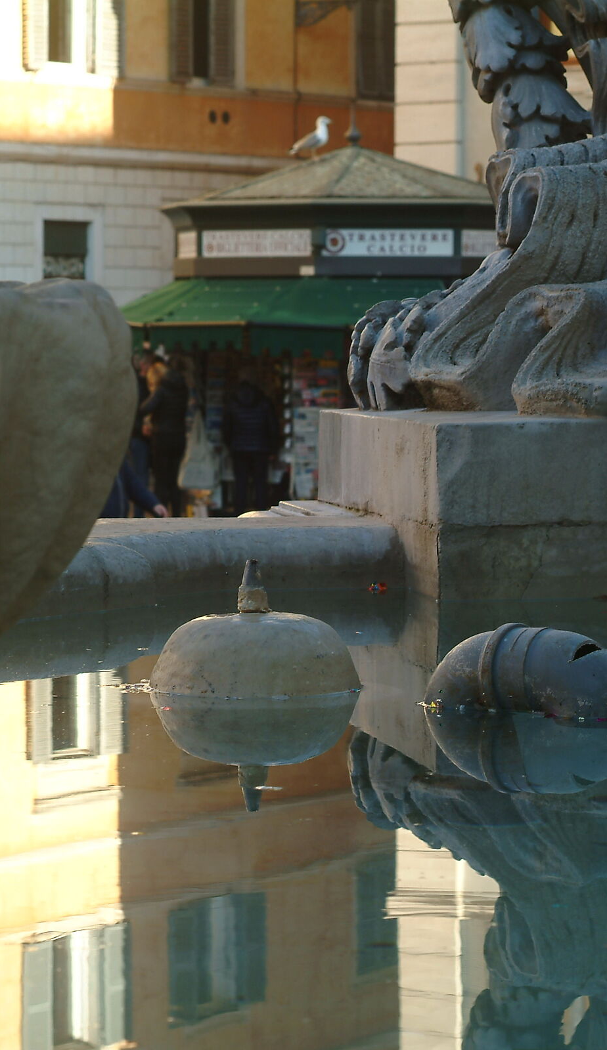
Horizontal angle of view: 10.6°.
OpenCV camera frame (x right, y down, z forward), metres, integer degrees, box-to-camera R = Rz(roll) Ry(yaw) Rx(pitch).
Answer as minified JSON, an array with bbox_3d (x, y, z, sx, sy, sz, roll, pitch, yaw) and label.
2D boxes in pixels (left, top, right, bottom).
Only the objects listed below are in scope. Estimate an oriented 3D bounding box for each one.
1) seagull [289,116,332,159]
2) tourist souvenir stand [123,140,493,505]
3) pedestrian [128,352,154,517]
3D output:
[{"bbox_3d":[0.071,-4.035,34.200,0.470,0.450,0.170,1,4,9],"label":"seagull"},{"bbox_3d":[0.419,-2.065,34.400,4.700,4.050,4.600,1,4,11],"label":"tourist souvenir stand"},{"bbox_3d":[-1.667,-0.907,33.800,0.360,1.740,0.500,2,4,27],"label":"pedestrian"}]

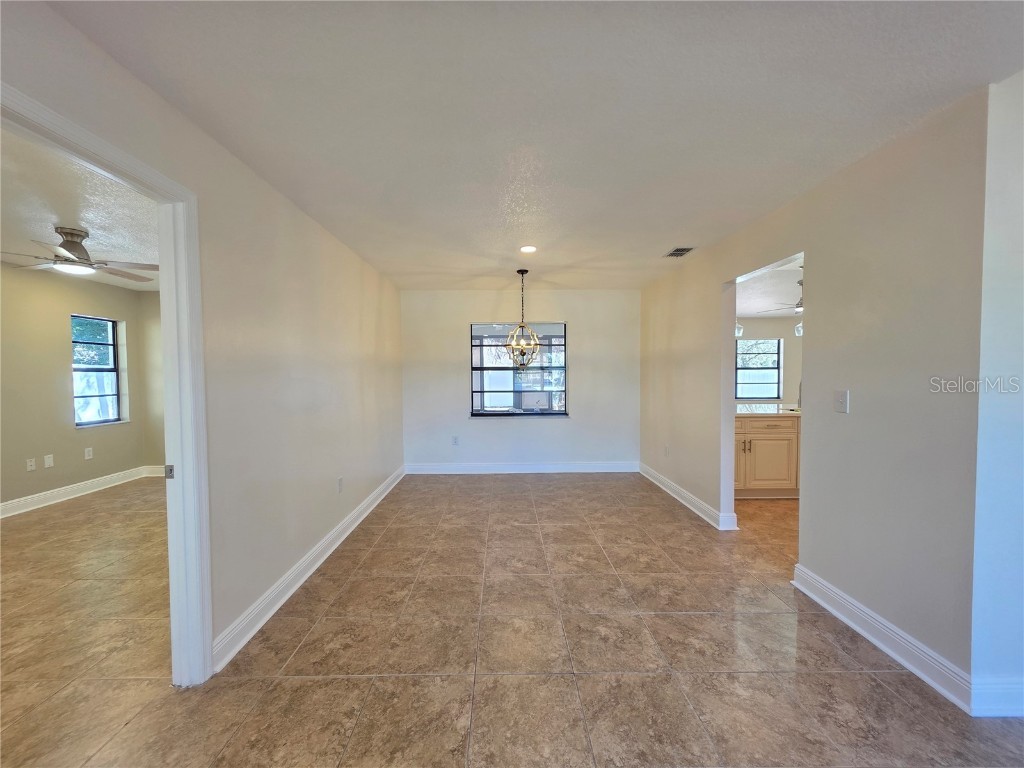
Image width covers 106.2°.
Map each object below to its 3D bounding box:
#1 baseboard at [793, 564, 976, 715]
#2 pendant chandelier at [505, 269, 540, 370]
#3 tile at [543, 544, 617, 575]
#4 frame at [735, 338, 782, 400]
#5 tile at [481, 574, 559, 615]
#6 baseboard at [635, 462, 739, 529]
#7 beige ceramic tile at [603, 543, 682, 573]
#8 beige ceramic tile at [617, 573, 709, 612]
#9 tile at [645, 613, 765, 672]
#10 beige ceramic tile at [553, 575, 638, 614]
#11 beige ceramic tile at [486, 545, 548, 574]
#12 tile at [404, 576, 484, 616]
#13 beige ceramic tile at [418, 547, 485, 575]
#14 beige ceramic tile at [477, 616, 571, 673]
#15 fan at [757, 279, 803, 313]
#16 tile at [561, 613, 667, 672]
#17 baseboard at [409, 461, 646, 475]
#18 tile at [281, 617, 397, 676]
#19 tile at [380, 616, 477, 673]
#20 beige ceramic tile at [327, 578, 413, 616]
[{"bbox_3d":[1.784,1.200,1.950,0.025,0.140,0.960,0,1,-1],"label":"baseboard"},{"bbox_3d":[0.119,-0.679,4.173,0.360,1.090,0.360,0,1,-1],"label":"pendant chandelier"},{"bbox_3d":[0.474,1.258,2.752,0.432,0.010,0.422,0,1,-1],"label":"tile"},{"bbox_3d":[4.934,-0.283,7.711,0.930,1.200,0.080,0,1,-1],"label":"frame"},{"bbox_3d":[0.047,1.303,2.376,0.448,0.015,0.421,0,2,-1],"label":"tile"},{"bbox_3d":[1.853,1.162,4.265,0.155,0.151,1.921,0,2,-1],"label":"baseboard"},{"bbox_3d":[0.934,1.290,2.815,0.448,0.015,0.421,0,2,-1],"label":"beige ceramic tile"},{"bbox_3d":[0.917,1.267,2.340,0.432,0.010,0.422,0,1,-1],"label":"beige ceramic tile"},{"bbox_3d":[0.925,1.278,1.920,0.432,0.010,0.422,0,1,-1],"label":"tile"},{"bbox_3d":[0.482,1.268,2.332,0.432,0.010,0.422,0,1,-1],"label":"beige ceramic tile"},{"bbox_3d":[0.038,1.289,2.797,0.448,0.015,0.421,0,2,-1],"label":"beige ceramic tile"},{"bbox_3d":[-0.401,1.302,2.366,0.448,0.015,0.421,0,2,-1],"label":"tile"},{"bbox_3d":[-0.398,1.260,2.735,0.432,0.010,0.422,0,1,-1],"label":"beige ceramic tile"},{"bbox_3d":[0.054,1.280,1.904,0.432,0.010,0.422,0,1,-1],"label":"beige ceramic tile"},{"bbox_3d":[3.568,-1.069,4.700,1.240,0.400,1.240,0,2,-1],"label":"fan"},{"bbox_3d":[0.504,1.316,1.964,0.448,0.015,0.421,0,2,-1],"label":"tile"},{"bbox_3d":[0.141,1.124,5.133,3.120,0.140,0.022,0,1,-1],"label":"baseboard"},{"bbox_3d":[-0.840,1.315,1.936,0.448,0.015,0.421,0,2,-1],"label":"tile"},{"bbox_3d":[-0.392,1.316,1.946,0.448,0.015,0.421,0,2,-1],"label":"tile"},{"bbox_3d":[-0.849,1.302,2.357,0.448,0.015,0.421,0,2,-1],"label":"beige ceramic tile"}]

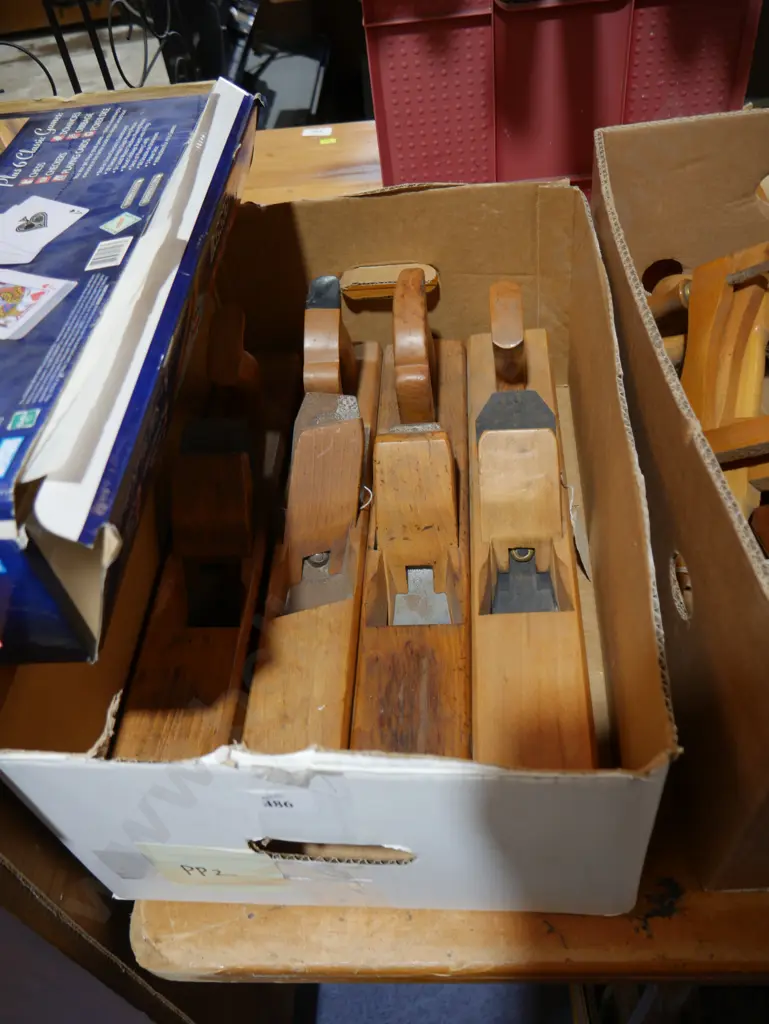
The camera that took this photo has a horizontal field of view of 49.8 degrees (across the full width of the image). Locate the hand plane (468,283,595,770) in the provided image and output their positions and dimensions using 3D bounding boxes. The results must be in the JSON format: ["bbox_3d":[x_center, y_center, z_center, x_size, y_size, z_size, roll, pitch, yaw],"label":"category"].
[{"bbox_3d":[0.100,0.001,0.611,0.073,0.141,0.440,-1,49,6],"label":"hand plane"}]

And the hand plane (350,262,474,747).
[{"bbox_3d":[0.025,0.005,0.607,0.073,0.157,0.440,-1,49,6],"label":"hand plane"}]

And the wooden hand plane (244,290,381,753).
[{"bbox_3d":[-0.049,0.004,0.620,0.068,0.154,0.440,-1,49,6],"label":"wooden hand plane"}]

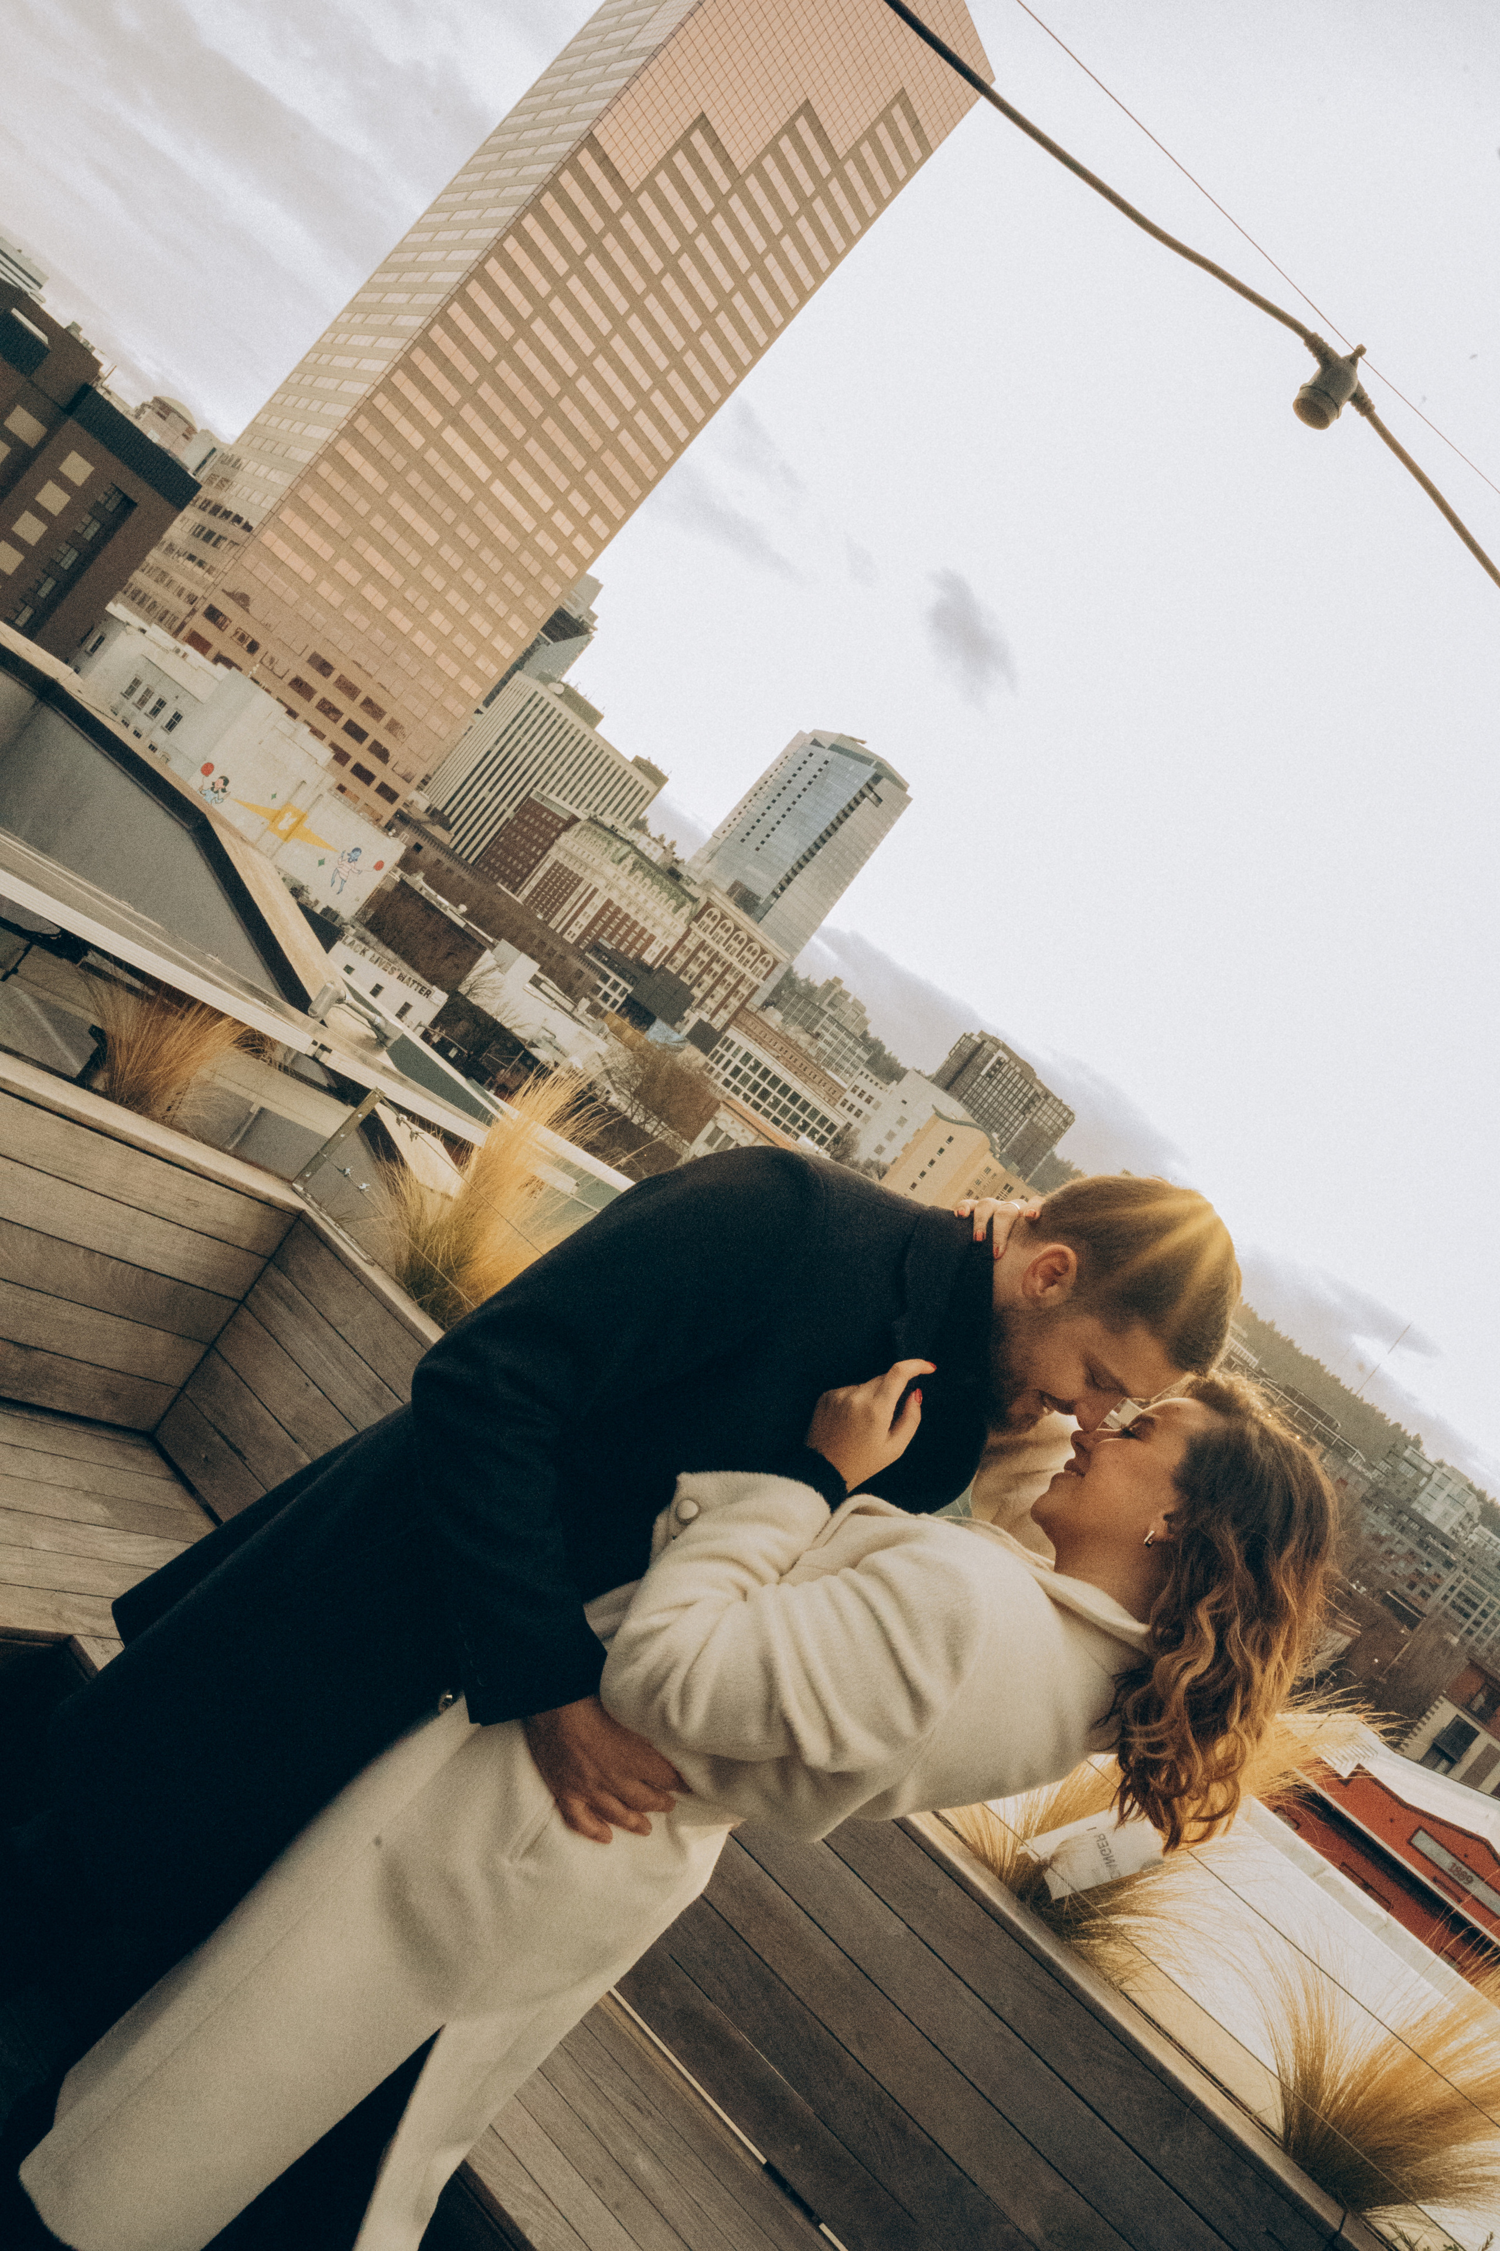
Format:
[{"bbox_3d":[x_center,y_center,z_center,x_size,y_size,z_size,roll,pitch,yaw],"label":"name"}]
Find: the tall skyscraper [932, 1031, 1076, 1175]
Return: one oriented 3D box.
[{"bbox_3d":[91.921,15.283,790.842,61.000,90.000,26.000,38,0,-36],"label":"tall skyscraper"}]

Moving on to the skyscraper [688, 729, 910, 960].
[{"bbox_3d":[-0.365,-88.868,720.330,25.000,143.000,61.000,38,0,-36],"label":"skyscraper"}]

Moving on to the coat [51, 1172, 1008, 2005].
[{"bbox_3d":[-0.211,0.397,1.680,0.450,1.000,0.500,48,0,0],"label":"coat"}]

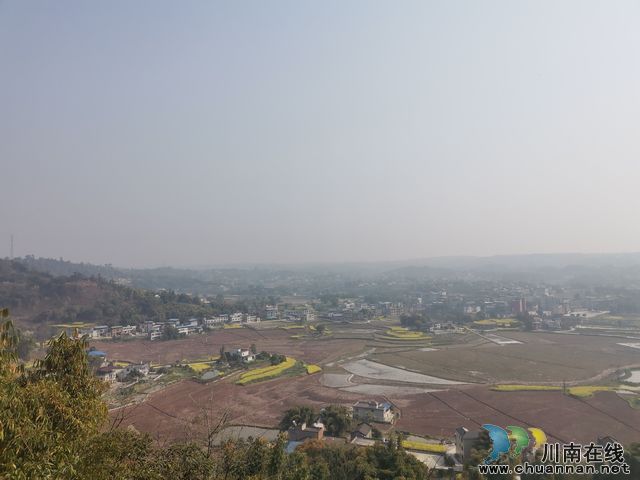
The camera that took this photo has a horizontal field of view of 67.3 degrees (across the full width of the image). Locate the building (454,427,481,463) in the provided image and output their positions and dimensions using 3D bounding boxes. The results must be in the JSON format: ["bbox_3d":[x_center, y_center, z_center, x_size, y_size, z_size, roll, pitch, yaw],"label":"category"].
[{"bbox_3d":[54.450,74.770,176.720,7.600,10.400,6.800,0,-3,-5],"label":"building"}]

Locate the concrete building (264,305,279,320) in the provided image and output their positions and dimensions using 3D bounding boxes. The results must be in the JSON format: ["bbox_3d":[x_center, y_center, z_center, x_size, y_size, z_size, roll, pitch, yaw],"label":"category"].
[{"bbox_3d":[-56.570,84.250,561.030,13.600,15.800,10.500,0,-3,3],"label":"concrete building"}]

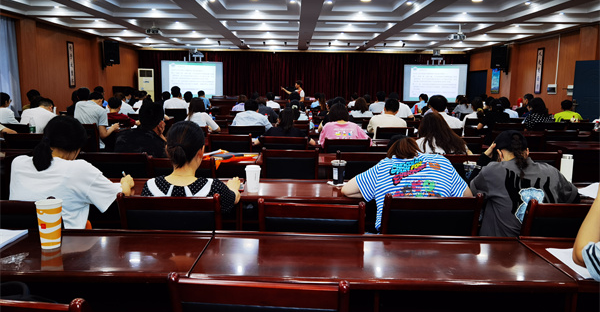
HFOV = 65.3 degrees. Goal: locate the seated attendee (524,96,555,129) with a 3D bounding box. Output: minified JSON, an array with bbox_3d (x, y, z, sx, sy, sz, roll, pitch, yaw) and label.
[{"bbox_3d":[3.367,-0.199,6.810,0.480,1.220,0.750,-1,9,-9],"label":"seated attendee"}]

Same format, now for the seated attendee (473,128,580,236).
[{"bbox_3d":[1.185,0.429,2.544,0.578,1.134,0.800,0,8,-3],"label":"seated attendee"}]

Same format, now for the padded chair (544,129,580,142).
[{"bbox_3d":[3.411,0.102,6.378,0.480,0.930,0.550,1,8,-1],"label":"padded chair"}]

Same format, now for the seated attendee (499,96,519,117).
[{"bbox_3d":[3.781,-0.440,8.759,0.480,1.340,0.720,1,8,-1],"label":"seated attendee"}]

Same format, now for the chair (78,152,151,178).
[{"bbox_3d":[-1.326,0.380,3.585,0.450,0.875,0.500,1,8,-1],"label":"chair"}]

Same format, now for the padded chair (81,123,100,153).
[{"bbox_3d":[-2.868,0.031,6.414,0.480,0.930,0.550,1,8,-1],"label":"padded chair"}]

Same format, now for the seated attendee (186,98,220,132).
[{"bbox_3d":[-1.266,-0.126,6.104,0.490,1.234,0.734,2,8,5],"label":"seated attendee"}]

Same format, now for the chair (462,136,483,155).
[{"bbox_3d":[1.622,0.239,5.038,0.490,0.898,0.551,1,8,0],"label":"chair"}]

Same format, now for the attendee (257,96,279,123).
[{"bbox_3d":[-0.500,-0.317,7.207,0.500,1.220,0.800,1,8,0],"label":"attendee"}]

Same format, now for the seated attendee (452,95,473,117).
[{"bbox_3d":[3.191,-0.550,9.117,0.460,1.247,0.780,1,8,-1],"label":"seated attendee"}]

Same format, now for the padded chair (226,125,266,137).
[{"bbox_3d":[-0.642,0.077,5.696,0.470,0.920,0.530,1,9,0],"label":"padded chair"}]

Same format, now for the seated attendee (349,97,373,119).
[{"bbox_3d":[1.103,-0.442,8.735,0.480,1.294,0.720,1,8,-1],"label":"seated attendee"}]

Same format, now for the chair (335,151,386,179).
[{"bbox_3d":[0.500,0.376,3.763,0.450,0.875,0.500,1,8,-1],"label":"chair"}]

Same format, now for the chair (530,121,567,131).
[{"bbox_3d":[3.507,-0.043,6.917,0.520,0.890,0.540,1,8,0],"label":"chair"}]

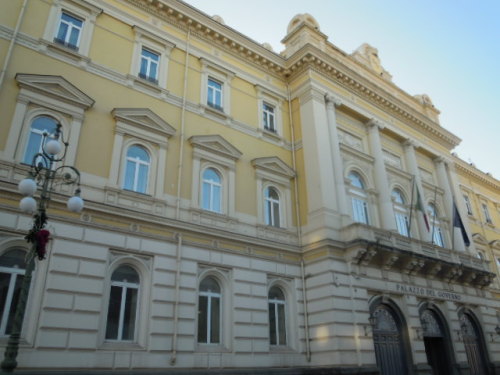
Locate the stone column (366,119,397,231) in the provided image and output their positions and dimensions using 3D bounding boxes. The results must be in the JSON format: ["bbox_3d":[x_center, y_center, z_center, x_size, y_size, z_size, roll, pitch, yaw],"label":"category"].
[{"bbox_3d":[9.798,-0.809,29.989,1.054,9.146,0.986,17,-30,-34],"label":"stone column"}]

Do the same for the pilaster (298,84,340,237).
[{"bbox_3d":[4.304,-1.768,25.295,1.287,9.900,1.254,17,-30,-34],"label":"pilaster"}]

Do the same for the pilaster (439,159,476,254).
[{"bbox_3d":[17.815,2.316,34.761,1.188,9.900,1.122,17,-30,-34],"label":"pilaster"}]

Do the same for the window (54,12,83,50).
[{"bbox_3d":[-8.617,-7.498,19.419,1.023,1.947,0.281,17,-30,-34],"label":"window"}]

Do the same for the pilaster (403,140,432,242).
[{"bbox_3d":[13.332,0.860,31.303,1.221,9.982,0.710,17,-30,-34],"label":"pilaster"}]

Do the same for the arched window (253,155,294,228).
[{"bbox_3d":[1.401,0.222,23.861,3.432,4.439,0.611,17,-30,-34],"label":"arched window"}]

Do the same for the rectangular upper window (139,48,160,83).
[{"bbox_3d":[-5.361,-6.505,21.718,1.056,1.947,0.281,17,-30,-34],"label":"rectangular upper window"}]

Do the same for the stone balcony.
[{"bbox_3d":[12.082,4.963,27.102,16.253,1.865,1.353,17,-30,-34],"label":"stone balcony"}]

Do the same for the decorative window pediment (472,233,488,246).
[{"bbox_3d":[22.318,5.030,39.328,3.465,1.006,0.528,17,-30,-34],"label":"decorative window pediment"}]

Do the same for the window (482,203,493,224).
[{"bbox_3d":[25.537,2.916,43.538,1.040,1.947,0.281,17,-30,-34],"label":"window"}]

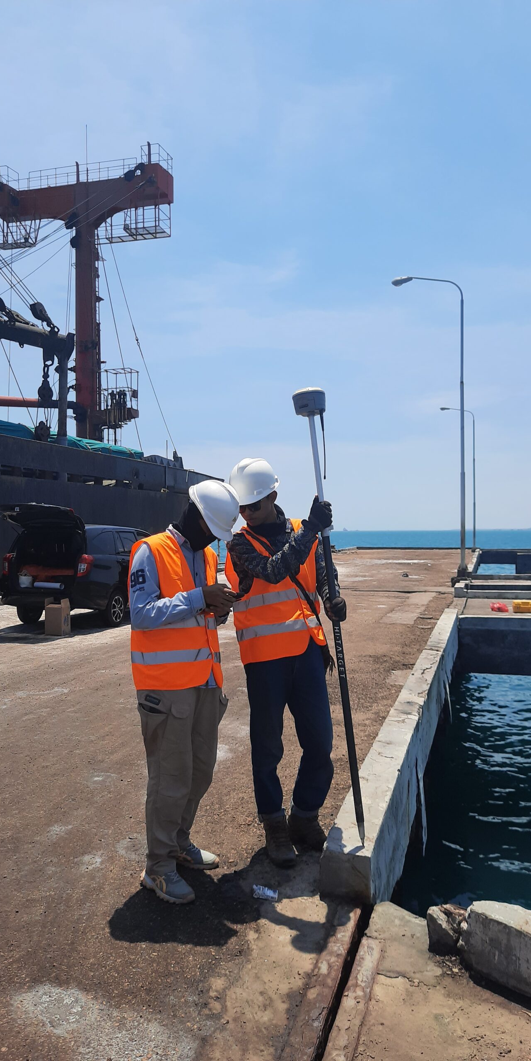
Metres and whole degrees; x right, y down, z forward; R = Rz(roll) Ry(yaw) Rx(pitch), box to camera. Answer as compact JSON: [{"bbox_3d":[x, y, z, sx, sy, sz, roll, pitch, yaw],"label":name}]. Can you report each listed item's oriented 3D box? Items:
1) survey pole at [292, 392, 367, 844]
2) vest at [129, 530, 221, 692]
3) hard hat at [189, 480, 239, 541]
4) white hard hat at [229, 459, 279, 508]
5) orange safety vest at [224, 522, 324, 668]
[{"bbox_3d":[0.291,0.348,3.164,0.140,1.900,0.140,-7,-2,17],"label":"survey pole"},{"bbox_3d":[-0.374,0.338,3.200,0.310,0.650,0.460,0,0,28],"label":"vest"},{"bbox_3d":[-0.208,-0.093,3.130,0.155,0.280,0.225,-38,-16,6],"label":"hard hat"},{"bbox_3d":[-0.058,-0.215,3.450,0.280,0.160,0.225,-25,16,-37],"label":"white hard hat"},{"bbox_3d":[0.047,0.278,3.500,0.460,0.650,0.310,0,0,-30],"label":"orange safety vest"}]

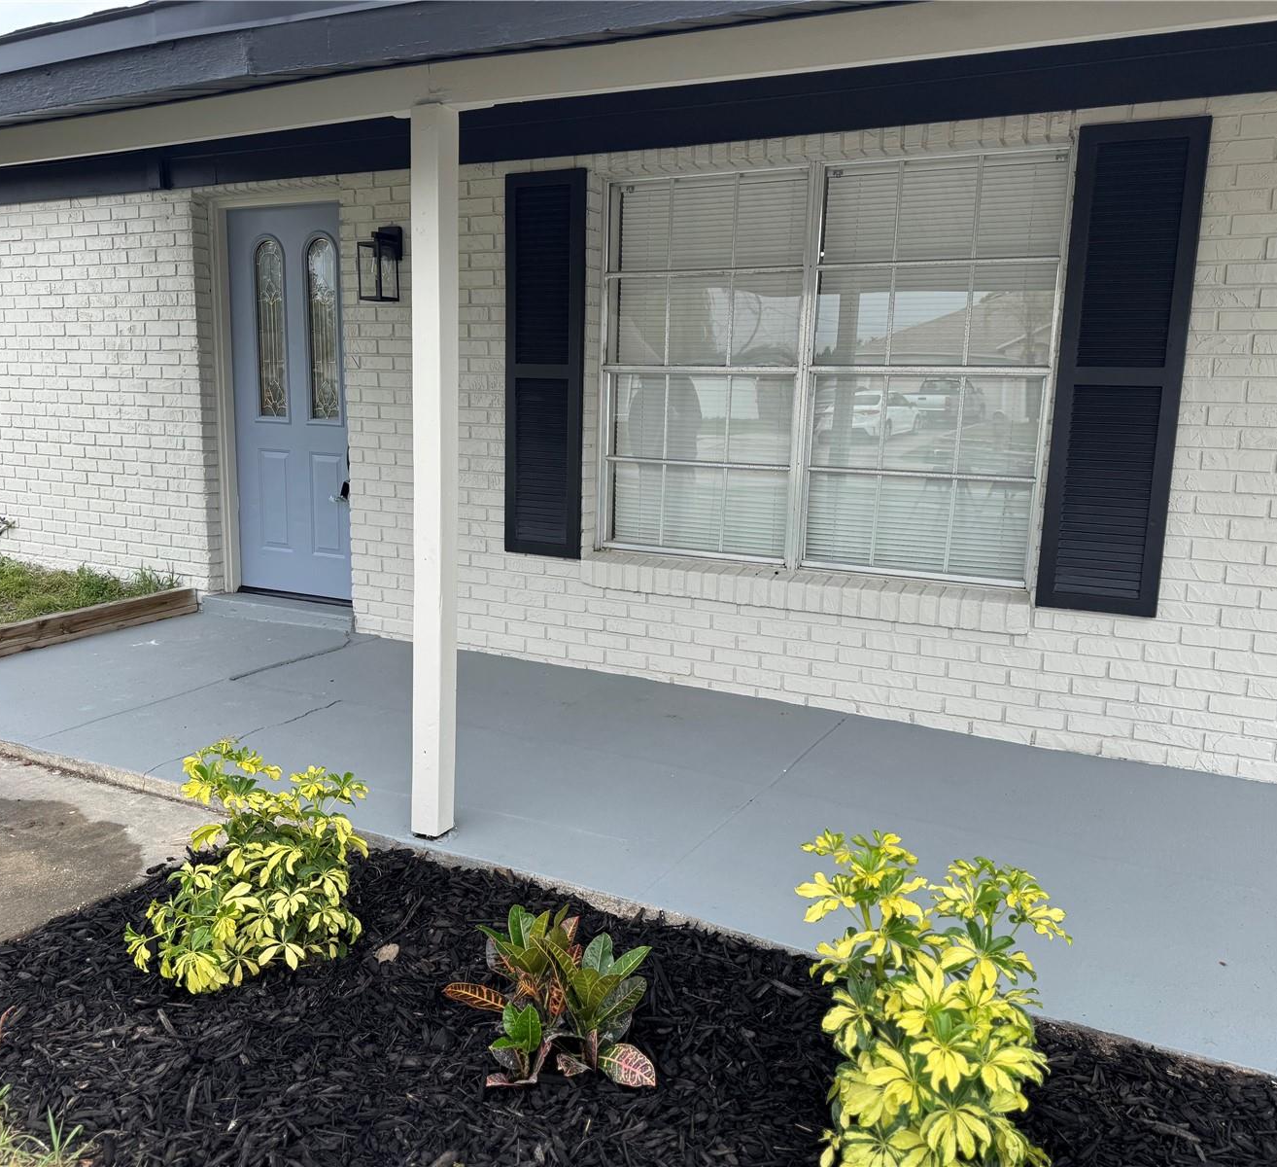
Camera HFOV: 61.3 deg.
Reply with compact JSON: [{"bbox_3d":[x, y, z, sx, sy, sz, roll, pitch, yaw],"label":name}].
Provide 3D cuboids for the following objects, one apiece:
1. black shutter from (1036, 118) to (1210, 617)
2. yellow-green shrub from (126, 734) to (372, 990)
[{"bbox_3d":[1.631,-0.705,3.662,0.390,1.630,0.035,6,10,26],"label":"black shutter"},{"bbox_3d":[-0.855,0.619,2.394,0.470,0.460,0.430,2,9,0],"label":"yellow-green shrub"}]

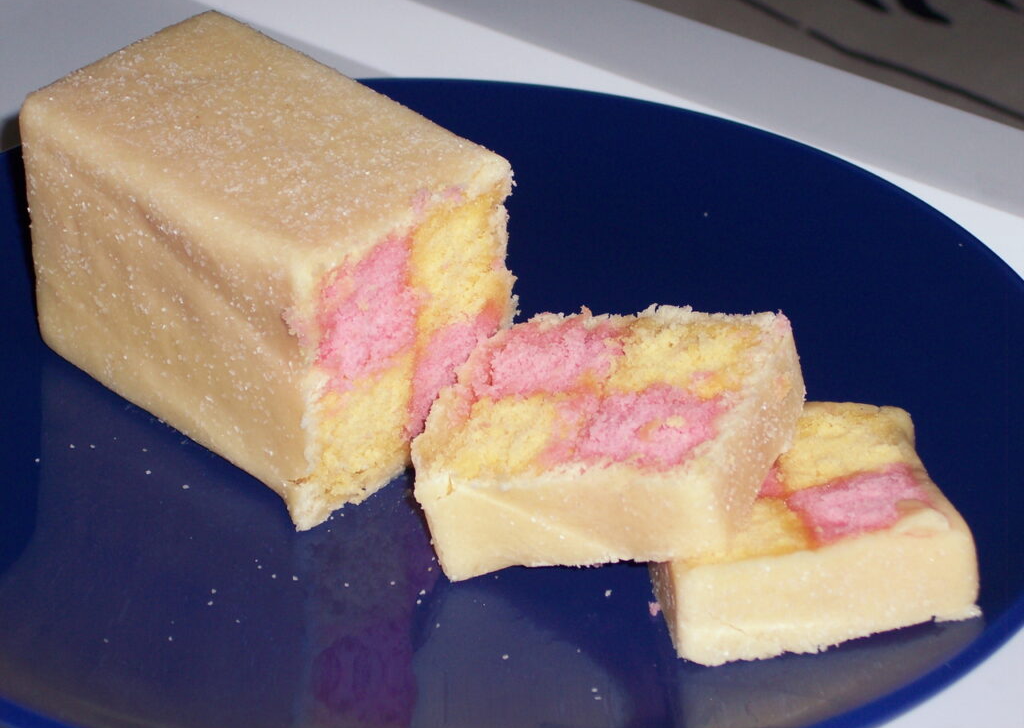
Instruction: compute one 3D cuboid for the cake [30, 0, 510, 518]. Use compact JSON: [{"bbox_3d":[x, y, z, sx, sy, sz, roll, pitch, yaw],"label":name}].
[{"bbox_3d":[-0.052,-0.021,0.720,0.055,0.062,0.090,-26,41,-36],"label":"cake"}]

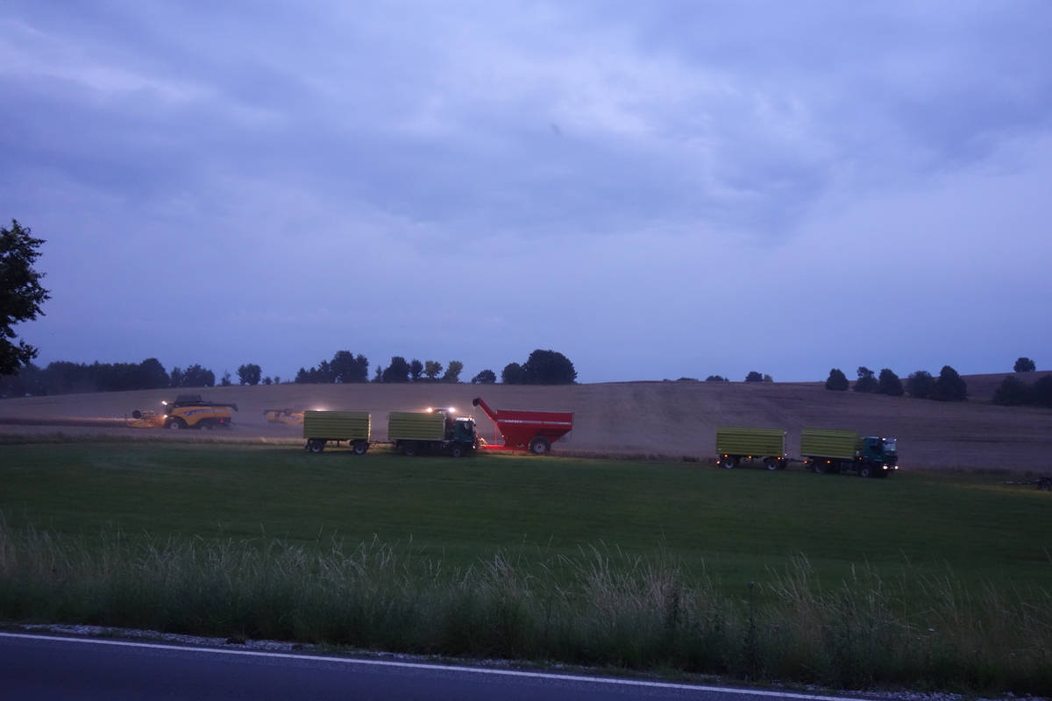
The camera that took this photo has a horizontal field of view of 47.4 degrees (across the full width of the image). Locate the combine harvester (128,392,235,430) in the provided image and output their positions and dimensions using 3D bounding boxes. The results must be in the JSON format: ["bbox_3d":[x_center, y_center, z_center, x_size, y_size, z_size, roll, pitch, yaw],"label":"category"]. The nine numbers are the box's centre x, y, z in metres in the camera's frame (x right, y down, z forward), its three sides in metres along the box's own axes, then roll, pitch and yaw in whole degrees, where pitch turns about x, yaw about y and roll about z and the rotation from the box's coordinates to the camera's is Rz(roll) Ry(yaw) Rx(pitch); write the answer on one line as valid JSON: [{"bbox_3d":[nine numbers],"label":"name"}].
[{"bbox_3d":[-41.200,7.700,147.000,12.600,4.500,9.200,0,-1,2],"label":"combine harvester"}]

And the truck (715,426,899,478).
[{"bbox_3d":[22.450,8.070,96.600,14.600,3.500,3.200,0,-1,27],"label":"truck"}]

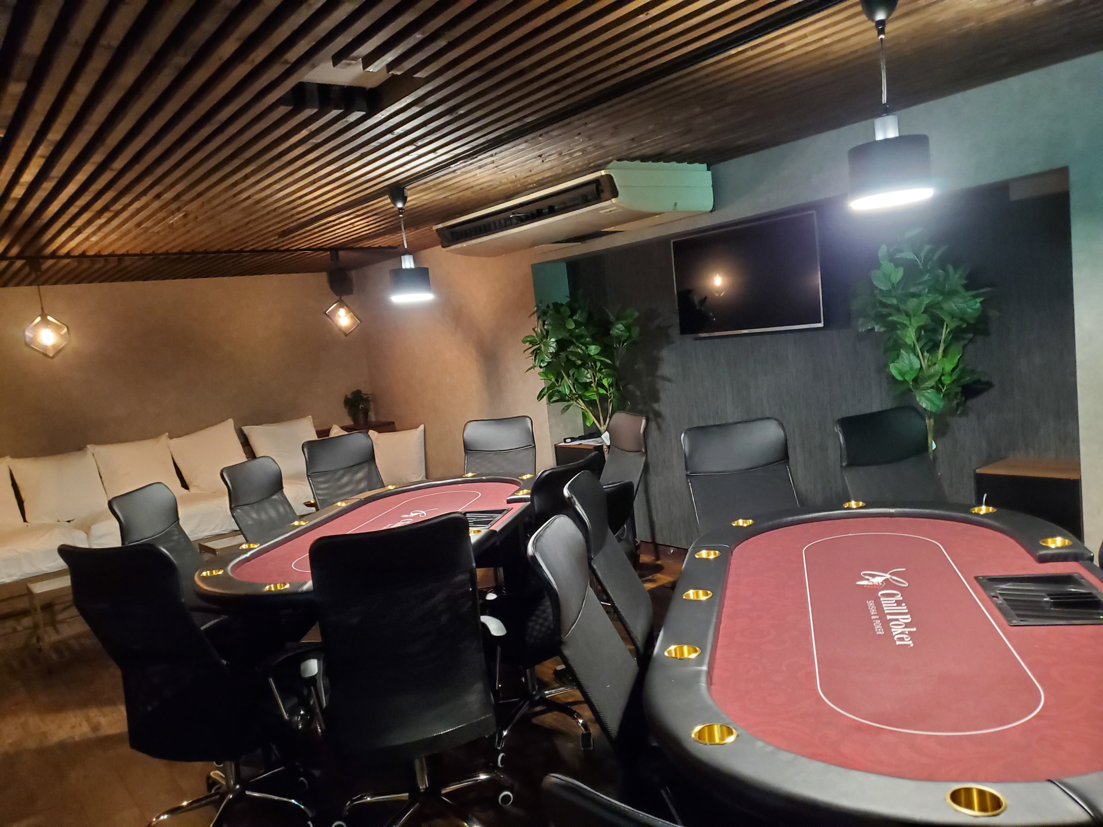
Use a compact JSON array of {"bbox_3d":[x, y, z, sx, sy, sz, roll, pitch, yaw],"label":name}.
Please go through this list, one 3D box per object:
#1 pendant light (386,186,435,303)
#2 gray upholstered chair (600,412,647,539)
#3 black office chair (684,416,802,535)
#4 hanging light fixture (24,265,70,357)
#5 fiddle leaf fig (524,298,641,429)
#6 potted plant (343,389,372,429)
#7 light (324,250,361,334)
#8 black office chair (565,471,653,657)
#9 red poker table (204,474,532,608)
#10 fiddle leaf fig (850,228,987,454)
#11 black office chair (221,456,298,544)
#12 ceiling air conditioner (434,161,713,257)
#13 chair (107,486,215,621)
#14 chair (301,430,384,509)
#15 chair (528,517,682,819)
[{"bbox_3d":[-0.680,-0.786,3.872,0.195,0.540,0.195,-11,8,-36],"label":"pendant light"},{"bbox_3d":[0.177,0.568,4.285,0.630,1.080,0.610,-9,7,-21],"label":"gray upholstered chair"},{"bbox_3d":[0.875,0.601,3.345,0.610,1.080,0.630,-7,7,-5],"label":"black office chair"},{"bbox_3d":[-3.053,-0.578,4.996,0.265,0.495,0.265,-11,8,-36],"label":"hanging light fixture"},{"bbox_3d":[0.261,0.146,5.127,0.570,1.705,0.620,-11,8,-36],"label":"fiddle leaf fig"},{"bbox_3d":[-1.642,-0.040,7.000,0.240,0.330,0.240,-8,6,-13],"label":"potted plant"},{"bbox_3d":[-1.441,-0.833,5.700,0.250,0.570,0.250,-8,6,-13],"label":"light"},{"bbox_3d":[0.418,0.764,3.035,0.620,1.070,0.610,-5,6,11],"label":"black office chair"},{"bbox_3d":[-0.739,0.914,4.236,1.280,0.785,2.305,-5,6,15],"label":"red poker table"},{"bbox_3d":[1.580,0.145,3.466,0.490,1.805,0.520,-11,8,-36],"label":"fiddle leaf fig"},{"bbox_3d":[-1.470,0.794,4.802,0.620,1.070,0.610,-4,6,19],"label":"black office chair"},{"bbox_3d":[0.048,-1.098,4.573,0.705,0.235,1.570,-11,8,-36],"label":"ceiling air conditioner"},{"bbox_3d":[-1.760,0.893,4.174,0.620,1.070,0.610,-6,6,8],"label":"chair"},{"bbox_3d":[-1.272,0.694,5.533,0.610,1.070,0.620,-11,7,-34],"label":"chair"},{"bbox_3d":[0.314,0.849,2.341,0.620,1.070,0.610,-5,6,12],"label":"chair"}]

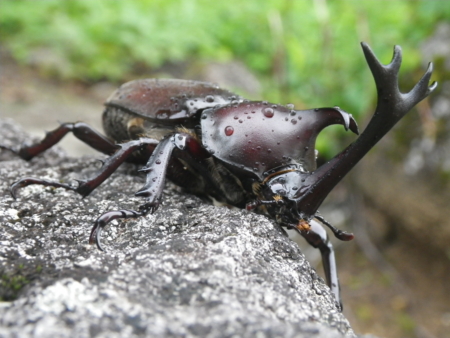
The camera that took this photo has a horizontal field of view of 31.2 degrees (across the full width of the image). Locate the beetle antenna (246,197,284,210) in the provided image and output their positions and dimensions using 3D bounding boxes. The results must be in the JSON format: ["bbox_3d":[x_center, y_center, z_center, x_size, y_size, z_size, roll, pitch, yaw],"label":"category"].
[{"bbox_3d":[0.006,0.005,0.123,0.006,0.002,0.002,-11,17,-28],"label":"beetle antenna"}]

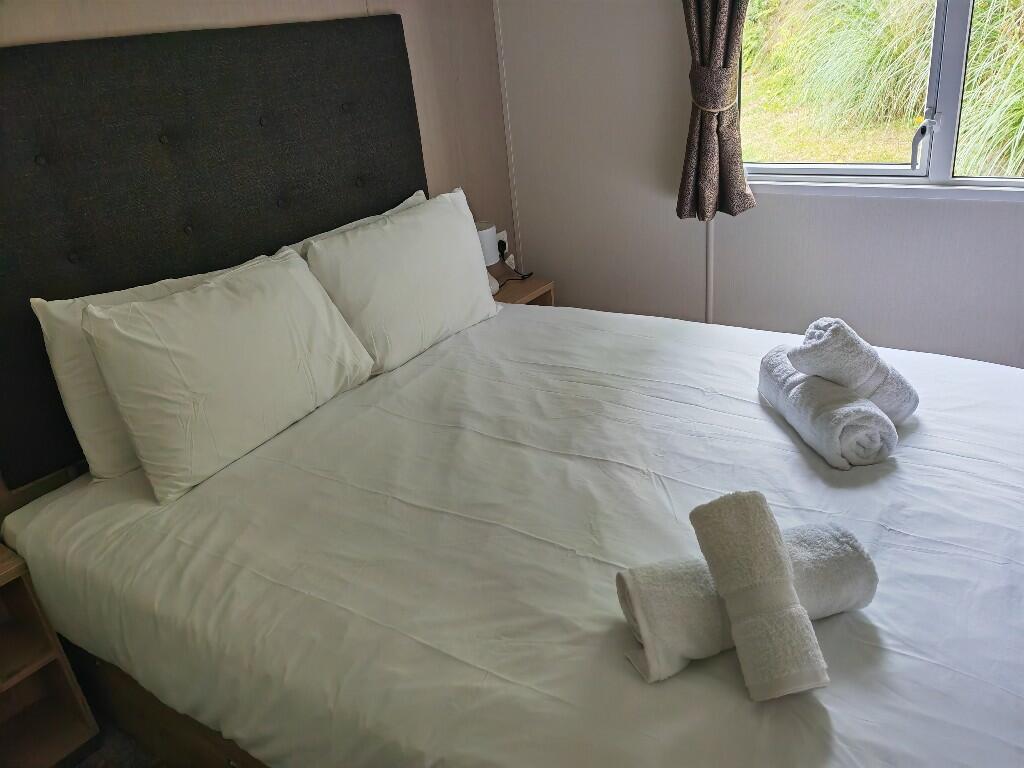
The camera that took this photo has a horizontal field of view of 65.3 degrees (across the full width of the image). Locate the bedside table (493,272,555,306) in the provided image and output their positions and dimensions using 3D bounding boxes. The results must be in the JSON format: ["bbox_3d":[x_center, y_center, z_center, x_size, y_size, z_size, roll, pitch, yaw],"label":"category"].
[{"bbox_3d":[-0.018,-0.128,3.228,0.246,0.504,0.378,13,30,36],"label":"bedside table"}]

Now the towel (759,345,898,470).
[{"bbox_3d":[0.660,0.046,1.710,0.139,0.141,0.327,-9,24,-6],"label":"towel"}]

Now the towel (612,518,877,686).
[{"bbox_3d":[0.353,0.314,1.208,0.350,0.129,0.135,-12,25,-13],"label":"towel"}]

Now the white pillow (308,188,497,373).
[{"bbox_3d":[-0.298,-0.325,2.476,0.163,0.422,0.634,-14,13,44],"label":"white pillow"}]

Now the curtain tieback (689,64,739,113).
[{"bbox_3d":[0.632,-0.937,2.538,0.148,0.125,0.106,13,30,36],"label":"curtain tieback"}]

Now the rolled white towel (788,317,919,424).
[{"bbox_3d":[0.718,-0.023,1.674,0.268,0.106,0.104,25,13,-25],"label":"rolled white towel"}]

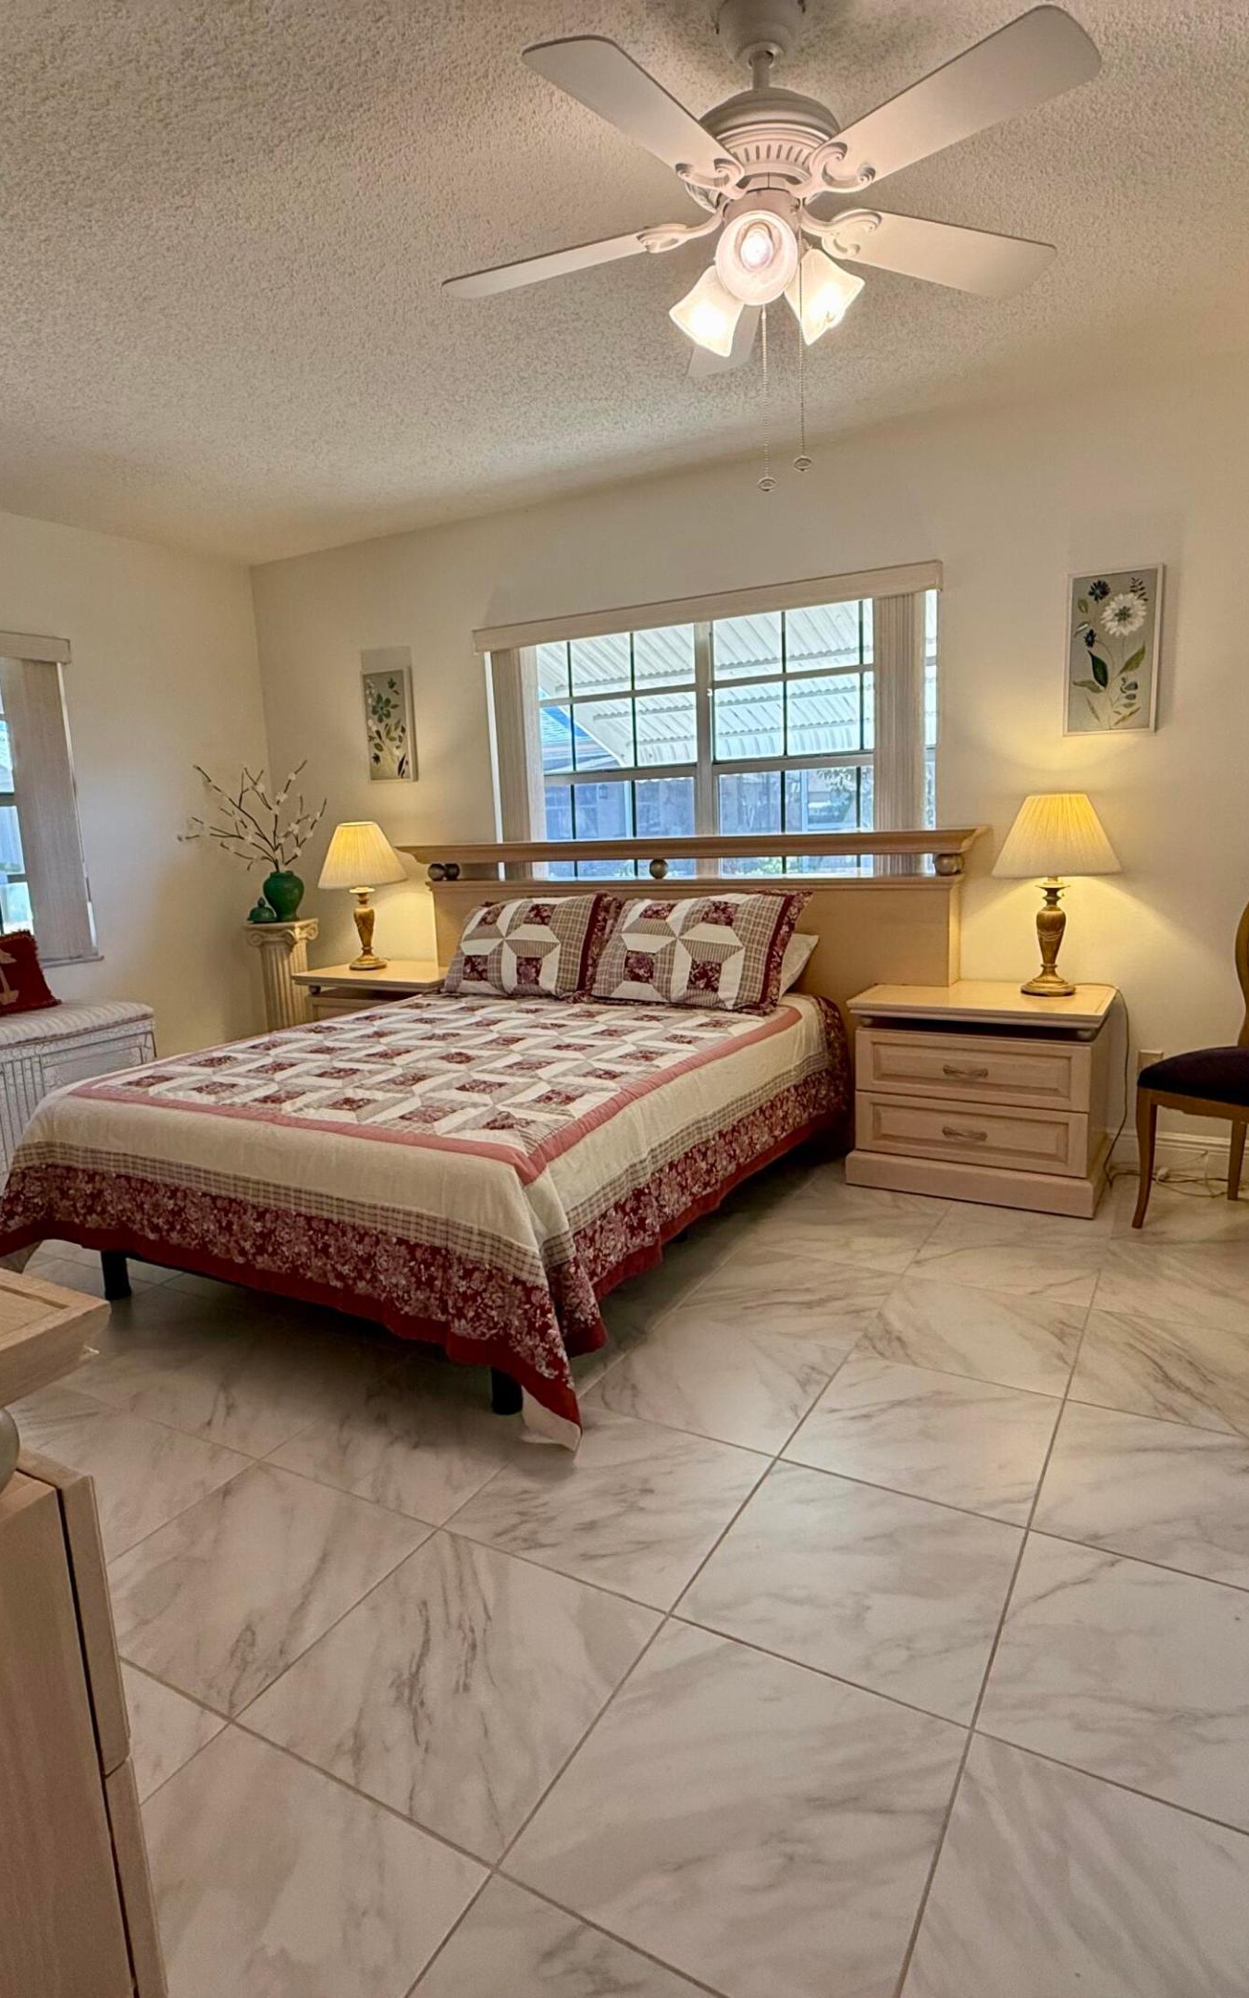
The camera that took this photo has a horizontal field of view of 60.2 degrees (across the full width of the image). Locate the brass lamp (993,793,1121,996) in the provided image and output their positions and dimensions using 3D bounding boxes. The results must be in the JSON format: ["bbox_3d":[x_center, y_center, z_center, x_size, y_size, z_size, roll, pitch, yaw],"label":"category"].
[{"bbox_3d":[1.333,-0.318,3.351,0.376,0.618,0.376,3,11,30],"label":"brass lamp"}]

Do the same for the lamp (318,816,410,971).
[{"bbox_3d":[-1.135,-0.448,4.681,0.381,0.614,0.381,3,11,30],"label":"lamp"}]

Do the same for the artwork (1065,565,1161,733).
[{"bbox_3d":[1.495,-1.071,3.320,0.267,0.482,0.032,3,11,30],"label":"artwork"}]

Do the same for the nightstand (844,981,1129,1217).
[{"bbox_3d":[1.145,0.289,3.459,0.752,0.600,0.512,3,11,30],"label":"nightstand"}]

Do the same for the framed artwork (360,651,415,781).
[{"bbox_3d":[-1.039,-1.209,4.762,0.267,0.478,0.032,3,11,30],"label":"framed artwork"}]

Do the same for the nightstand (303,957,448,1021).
[{"bbox_3d":[-0.944,0.167,4.645,0.752,0.600,0.512,3,11,30],"label":"nightstand"}]

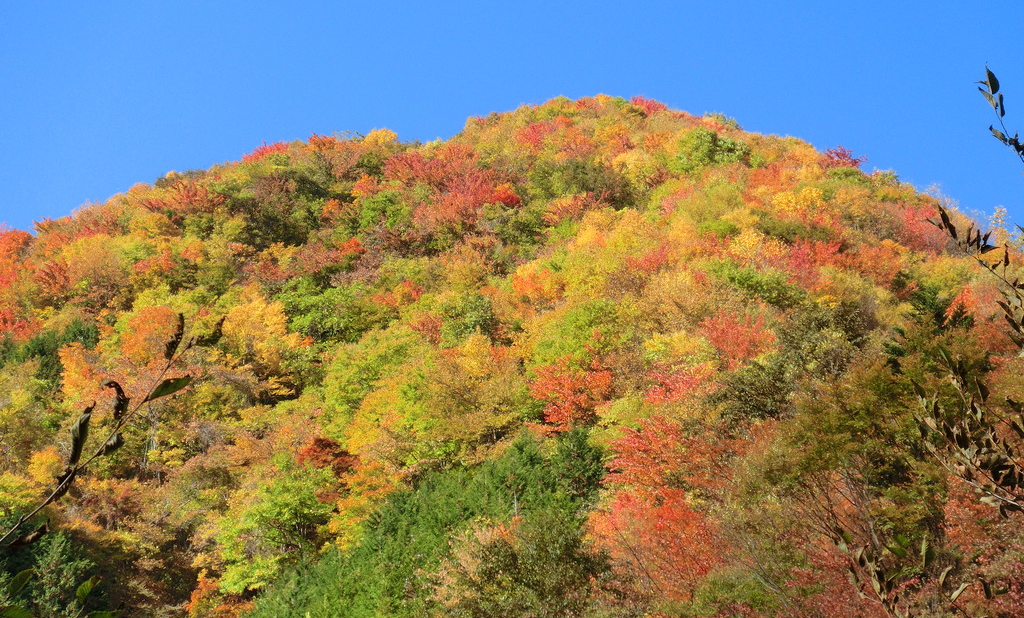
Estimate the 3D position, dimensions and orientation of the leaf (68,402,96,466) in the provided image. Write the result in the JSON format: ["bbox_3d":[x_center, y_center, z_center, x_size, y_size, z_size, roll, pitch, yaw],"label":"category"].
[{"bbox_3d":[-0.631,0.184,4.000,0.027,0.104,0.025,20,0,-8],"label":"leaf"}]

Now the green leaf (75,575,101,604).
[{"bbox_3d":[-0.608,0.402,3.900,0.025,0.052,0.018,38,0,-3],"label":"green leaf"}]

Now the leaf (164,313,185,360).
[{"bbox_3d":[-0.496,0.040,4.000,0.020,0.070,0.020,16,0,-7],"label":"leaf"}]

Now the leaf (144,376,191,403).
[{"bbox_3d":[-0.505,0.117,4.000,0.077,0.026,0.020,-29,2,0],"label":"leaf"}]

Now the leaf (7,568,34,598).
[{"bbox_3d":[-0.704,0.393,3.900,0.026,0.055,0.018,44,0,-3],"label":"leaf"}]

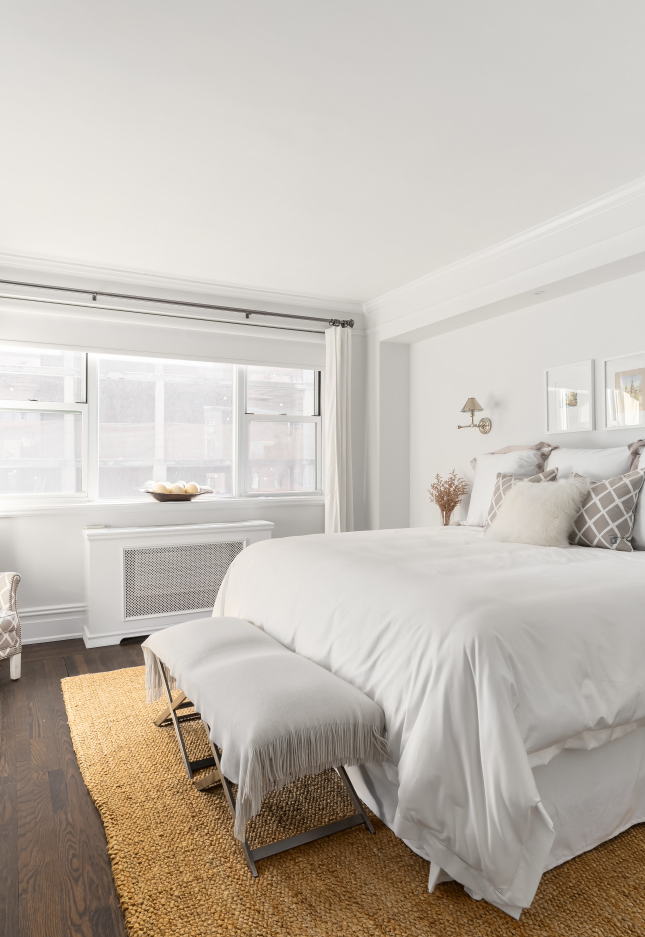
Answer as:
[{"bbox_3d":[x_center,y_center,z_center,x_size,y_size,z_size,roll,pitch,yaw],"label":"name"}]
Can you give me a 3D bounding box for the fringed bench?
[{"bbox_3d":[-0.320,1.019,2.435,0.500,0.463,1.337,0,0,-28],"label":"fringed bench"}]

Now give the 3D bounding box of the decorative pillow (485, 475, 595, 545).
[{"bbox_3d":[1.178,0.223,3.199,0.180,0.380,0.540,28,-13,-25],"label":"decorative pillow"}]

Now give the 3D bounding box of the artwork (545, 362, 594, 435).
[{"bbox_3d":[1.639,-0.470,3.931,0.022,0.450,0.390,0,0,-28],"label":"artwork"}]

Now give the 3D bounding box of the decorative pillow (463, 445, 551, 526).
[{"bbox_3d":[1.180,0.125,3.685,0.190,0.520,0.640,20,-9,-27],"label":"decorative pillow"}]

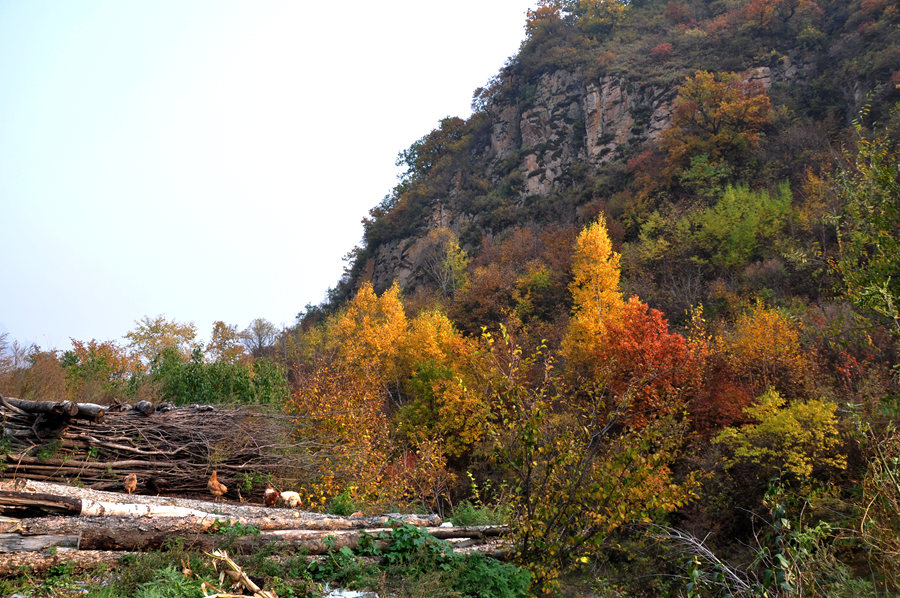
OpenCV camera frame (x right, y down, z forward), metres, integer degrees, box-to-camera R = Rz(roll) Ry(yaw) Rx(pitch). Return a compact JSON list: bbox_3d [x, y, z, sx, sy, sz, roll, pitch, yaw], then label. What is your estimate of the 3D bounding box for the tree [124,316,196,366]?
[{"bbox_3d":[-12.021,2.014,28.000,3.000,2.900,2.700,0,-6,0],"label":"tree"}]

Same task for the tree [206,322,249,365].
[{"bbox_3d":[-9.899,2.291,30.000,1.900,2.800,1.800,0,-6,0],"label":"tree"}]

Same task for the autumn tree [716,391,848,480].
[{"bbox_3d":[8.087,3.462,16.500,3.200,2.600,2.800,0,-6,0],"label":"autumn tree"}]

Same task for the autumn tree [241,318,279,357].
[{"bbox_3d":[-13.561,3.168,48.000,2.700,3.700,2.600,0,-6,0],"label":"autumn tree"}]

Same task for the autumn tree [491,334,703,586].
[{"bbox_3d":[1.447,1.649,6.800,2.100,2.550,1.900,0,-6,0],"label":"autumn tree"}]

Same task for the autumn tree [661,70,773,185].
[{"bbox_3d":[18.971,-12.137,48.000,7.900,7.900,7.200,0,-6,0],"label":"autumn tree"}]

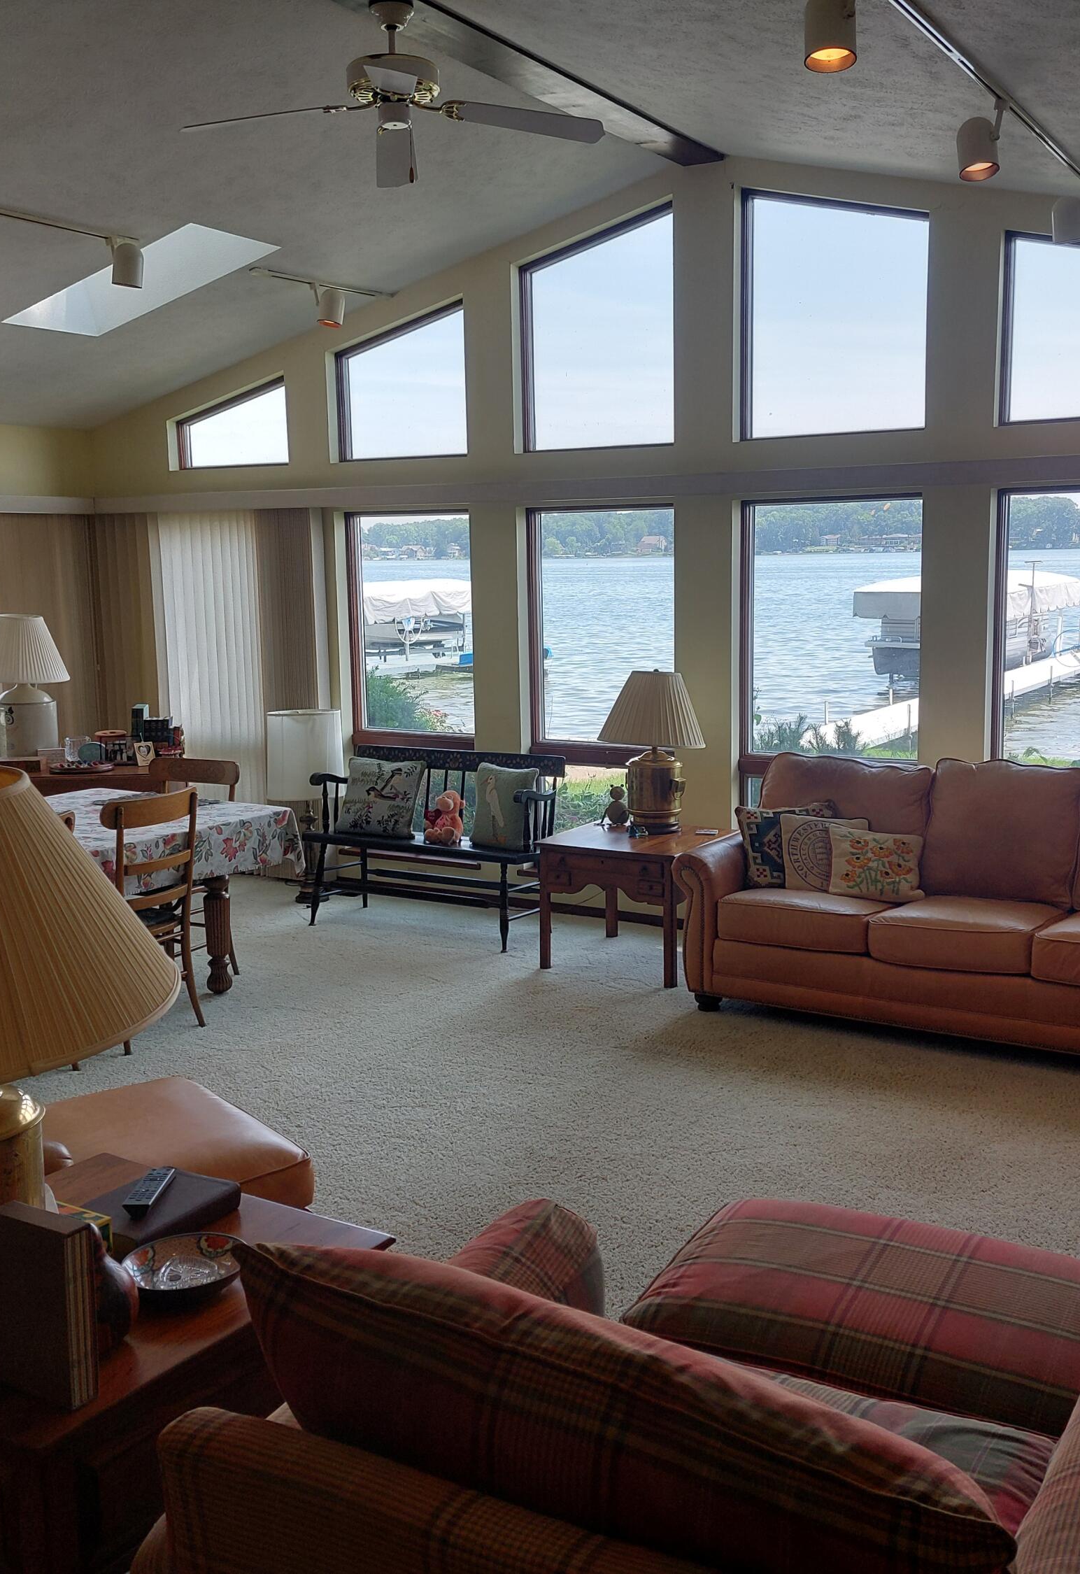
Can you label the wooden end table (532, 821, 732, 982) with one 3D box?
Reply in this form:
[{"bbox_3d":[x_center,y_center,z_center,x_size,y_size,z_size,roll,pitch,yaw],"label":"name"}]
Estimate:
[{"bbox_3d":[0.428,0.486,6.348,0.669,0.545,0.667,4,11,30],"label":"wooden end table"}]

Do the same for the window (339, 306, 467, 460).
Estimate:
[{"bbox_3d":[-0.683,-1.969,7.145,0.779,0.709,0.100,4,11,30],"label":"window"}]

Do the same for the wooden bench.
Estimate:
[{"bbox_3d":[-0.522,0.273,7.094,1.260,0.840,0.560,4,11,30],"label":"wooden bench"}]

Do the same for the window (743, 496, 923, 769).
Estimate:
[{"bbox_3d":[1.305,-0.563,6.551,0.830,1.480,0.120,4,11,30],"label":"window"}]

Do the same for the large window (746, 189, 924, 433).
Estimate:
[{"bbox_3d":[1.311,-2.137,6.480,0.898,1.118,0.100,5,11,32],"label":"large window"}]

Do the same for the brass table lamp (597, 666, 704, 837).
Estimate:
[{"bbox_3d":[0.497,-0.160,6.388,0.475,0.710,0.475,-1,9,0],"label":"brass table lamp"}]

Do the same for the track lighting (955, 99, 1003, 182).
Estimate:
[{"bbox_3d":[1.274,-1.876,4.220,0.125,0.205,0.115,4,11,30],"label":"track lighting"}]

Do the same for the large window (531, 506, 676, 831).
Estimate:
[{"bbox_3d":[0.326,-0.531,7.144,0.820,1.700,0.120,4,11,30],"label":"large window"}]

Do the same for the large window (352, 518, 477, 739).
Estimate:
[{"bbox_3d":[-0.656,-0.802,7.335,0.765,1.160,0.100,4,11,30],"label":"large window"}]

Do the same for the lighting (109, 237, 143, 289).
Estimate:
[{"bbox_3d":[-1.735,-2.203,6.111,0.135,0.190,0.135,-1,9,0],"label":"lighting"}]

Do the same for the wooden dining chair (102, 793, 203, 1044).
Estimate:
[{"bbox_3d":[-1.672,0.502,5.764,0.500,0.961,0.480,5,11,32],"label":"wooden dining chair"}]

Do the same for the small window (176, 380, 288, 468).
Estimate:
[{"bbox_3d":[-1.783,-2.107,8.468,0.916,0.477,0.100,5,11,32],"label":"small window"}]

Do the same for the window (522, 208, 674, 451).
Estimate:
[{"bbox_3d":[0.253,-2.049,6.582,0.780,1.015,0.100,4,11,30],"label":"window"}]

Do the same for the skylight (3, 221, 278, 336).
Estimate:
[{"bbox_3d":[-1.864,-2.366,6.753,1.250,0.120,0.575,-11,2,33],"label":"skylight"}]

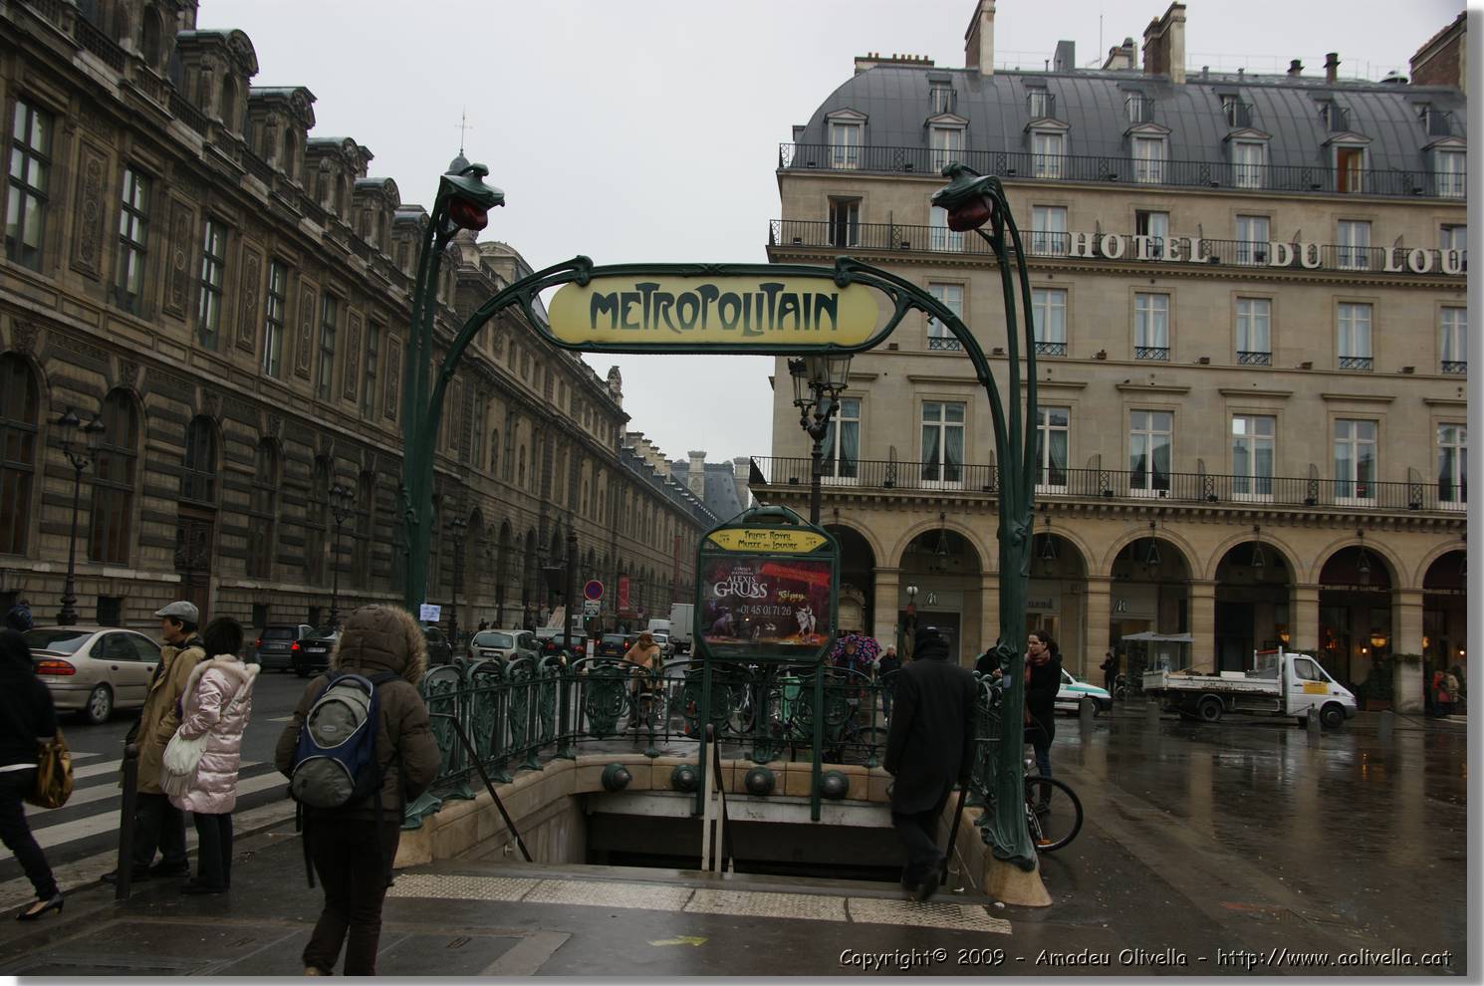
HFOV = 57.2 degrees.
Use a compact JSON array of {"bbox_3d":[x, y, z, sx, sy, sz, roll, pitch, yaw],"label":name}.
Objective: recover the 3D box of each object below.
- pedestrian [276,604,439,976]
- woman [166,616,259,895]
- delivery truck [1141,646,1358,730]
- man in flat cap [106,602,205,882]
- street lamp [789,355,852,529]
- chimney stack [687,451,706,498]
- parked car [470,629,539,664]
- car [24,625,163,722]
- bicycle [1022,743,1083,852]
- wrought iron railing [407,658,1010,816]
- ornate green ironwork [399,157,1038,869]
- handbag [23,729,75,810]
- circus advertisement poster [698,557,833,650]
[{"bbox_3d":[-1.642,1.295,5.892,0.640,1.680,0.520,2,-6,6],"label":"pedestrian"},{"bbox_3d":[-3.216,1.574,8.313,0.440,1.650,0.520,-1,-7,32],"label":"woman"},{"bbox_3d":[15.458,5.899,41.678,5.850,2.380,2.050,2,-6,0],"label":"delivery truck"},{"bbox_3d":[-3.651,1.549,8.575,0.520,1.720,0.480,2,-6,-2],"label":"man in flat cap"},{"bbox_3d":[1.137,0.720,21.041,1.050,6.250,1.050,2,-6,0],"label":"street lamp"},{"bbox_3d":[-11.458,-4.261,350.000,4.600,13.500,3.200,2,-6,5],"label":"chimney stack"},{"bbox_3d":[-7.799,5.274,44.966,1.650,1.450,3.900,2,-6,5],"label":"parked car"},{"bbox_3d":[-10.380,2.860,21.750,1.760,1.430,4.500,2,-6,3],"label":"car"},{"bbox_3d":[2.398,2.516,11.801,0.580,1.030,1.680,3,-6,-10],"label":"bicycle"},{"bbox_3d":[-0.092,1.963,11.311,4.000,1.020,4.900,2,-6,5],"label":"wrought iron railing"},{"bbox_3d":[-0.120,0.003,8.996,4.000,4.420,0.900,2,-6,6],"label":"ornate green ironwork"},{"bbox_3d":[-3.730,1.502,7.350,0.290,0.400,0.170,5,-6,-25],"label":"handbag"},{"bbox_3d":[0.241,1.115,13.860,1.320,0.930,0.060,2,-6,5],"label":"circus advertisement poster"}]

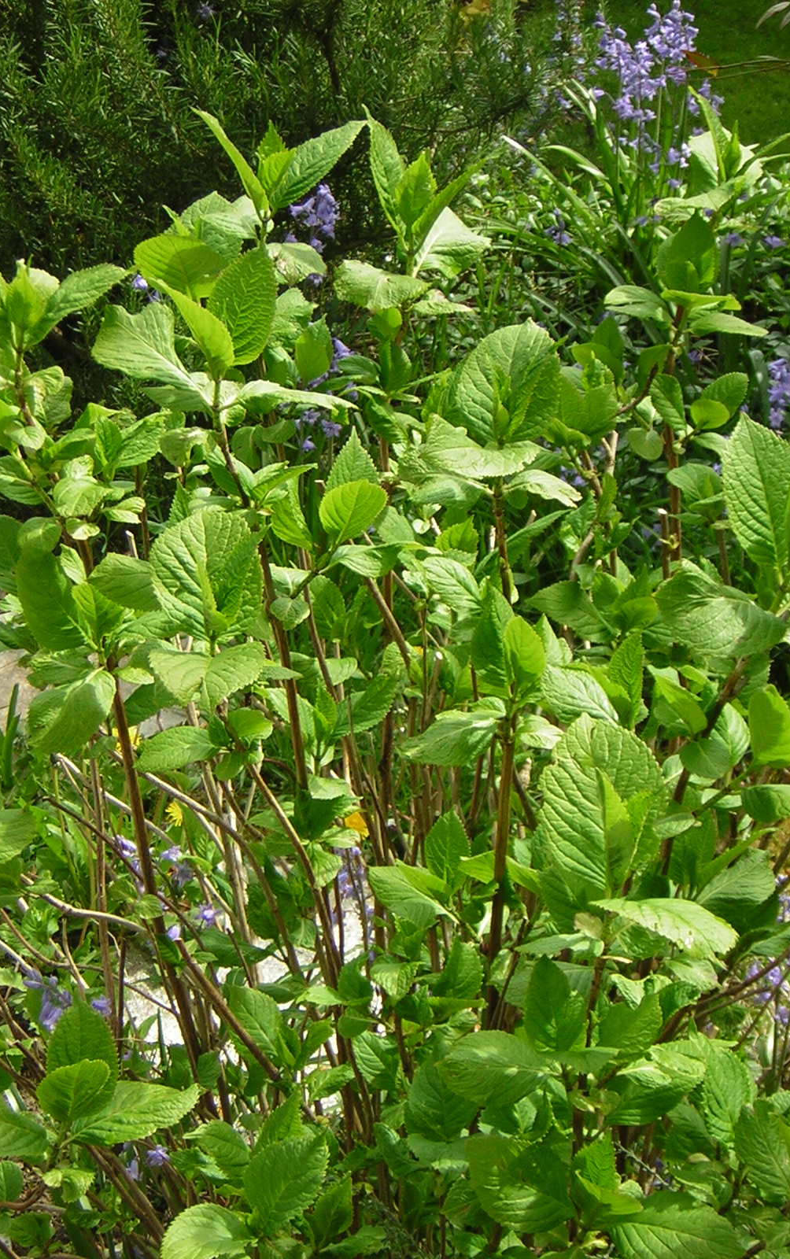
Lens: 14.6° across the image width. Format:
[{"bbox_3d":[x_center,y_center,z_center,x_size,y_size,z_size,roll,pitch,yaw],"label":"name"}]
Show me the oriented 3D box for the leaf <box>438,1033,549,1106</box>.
[{"bbox_3d":[0.071,0.320,2.250,0.082,0.020,0.060,3,48,-13],"label":"leaf"}]

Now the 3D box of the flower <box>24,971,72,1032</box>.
[{"bbox_3d":[-0.280,0.301,2.500,0.040,0.048,0.038,8,27,17],"label":"flower"}]

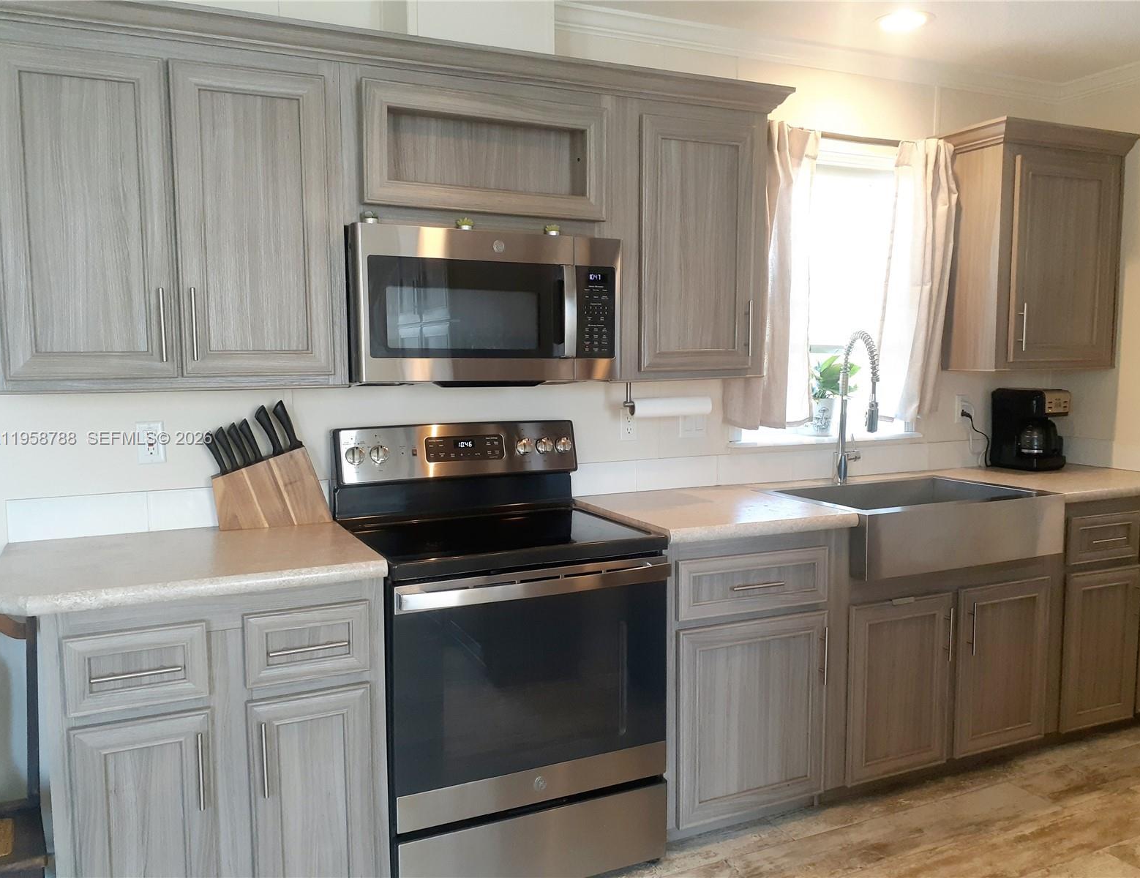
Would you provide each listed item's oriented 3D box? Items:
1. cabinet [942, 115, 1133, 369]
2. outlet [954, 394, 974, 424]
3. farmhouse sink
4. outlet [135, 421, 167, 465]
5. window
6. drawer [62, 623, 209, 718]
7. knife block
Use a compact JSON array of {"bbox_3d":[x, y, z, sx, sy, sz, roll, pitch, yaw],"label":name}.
[{"bbox_3d":[1.828,-0.731,3.620,0.745,0.911,0.350,-2,5,-25],"label":"cabinet"},{"bbox_3d":[1.617,-0.121,3.746,0.078,0.116,0.030,-2,5,-25],"label":"outlet"},{"bbox_3d":[1.141,0.285,3.111,0.852,0.211,0.550,-2,5,-25],"label":"farmhouse sink"},{"bbox_3d":[-1.132,0.011,2.470,0.071,0.116,0.020,-2,5,-25],"label":"outlet"},{"bbox_3d":[0.974,-0.554,3.454,0.855,1.110,0.110,-2,5,-25],"label":"window"},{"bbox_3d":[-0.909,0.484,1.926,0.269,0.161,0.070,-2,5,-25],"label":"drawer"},{"bbox_3d":[-0.843,0.132,2.589,0.318,0.228,0.068,-2,5,-25],"label":"knife block"}]

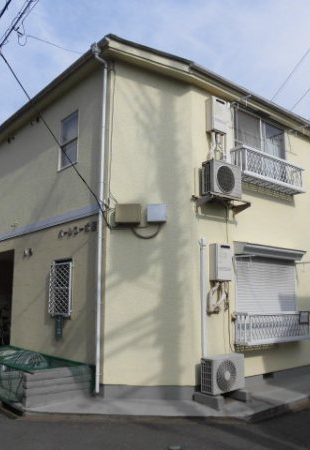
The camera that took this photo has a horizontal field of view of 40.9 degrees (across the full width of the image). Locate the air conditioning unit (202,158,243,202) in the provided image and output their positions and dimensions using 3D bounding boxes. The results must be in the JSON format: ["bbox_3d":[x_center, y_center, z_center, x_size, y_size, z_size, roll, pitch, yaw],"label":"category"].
[{"bbox_3d":[1.071,-0.688,6.644,0.695,0.536,0.249,9,-12,-40],"label":"air conditioning unit"}]

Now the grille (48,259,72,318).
[{"bbox_3d":[-1.841,1.244,8.140,0.120,1.040,0.820,9,-13,-39],"label":"grille"}]

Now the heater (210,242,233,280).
[{"bbox_3d":[1.159,0.675,7.381,0.375,0.615,0.185,9,-13,-39],"label":"heater"}]

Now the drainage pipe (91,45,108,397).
[{"bbox_3d":[-0.927,-0.244,6.457,0.294,5.519,0.136,8,-12,-38],"label":"drainage pipe"}]

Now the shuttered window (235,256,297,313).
[{"bbox_3d":[2.258,1.339,8.260,1.900,1.200,0.130,9,-13,-39],"label":"shuttered window"}]

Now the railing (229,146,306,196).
[{"bbox_3d":[2.399,-1.086,8.670,2.170,0.560,0.330,9,-13,-39],"label":"railing"}]

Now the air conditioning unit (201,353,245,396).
[{"bbox_3d":[1.122,2.439,6.850,0.785,0.535,0.270,9,-13,-39],"label":"air conditioning unit"}]

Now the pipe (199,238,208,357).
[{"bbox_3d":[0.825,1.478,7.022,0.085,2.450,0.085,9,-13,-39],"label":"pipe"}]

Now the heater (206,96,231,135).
[{"bbox_3d":[1.152,-2.030,7.847,0.375,0.615,0.185,9,-13,-39],"label":"heater"}]

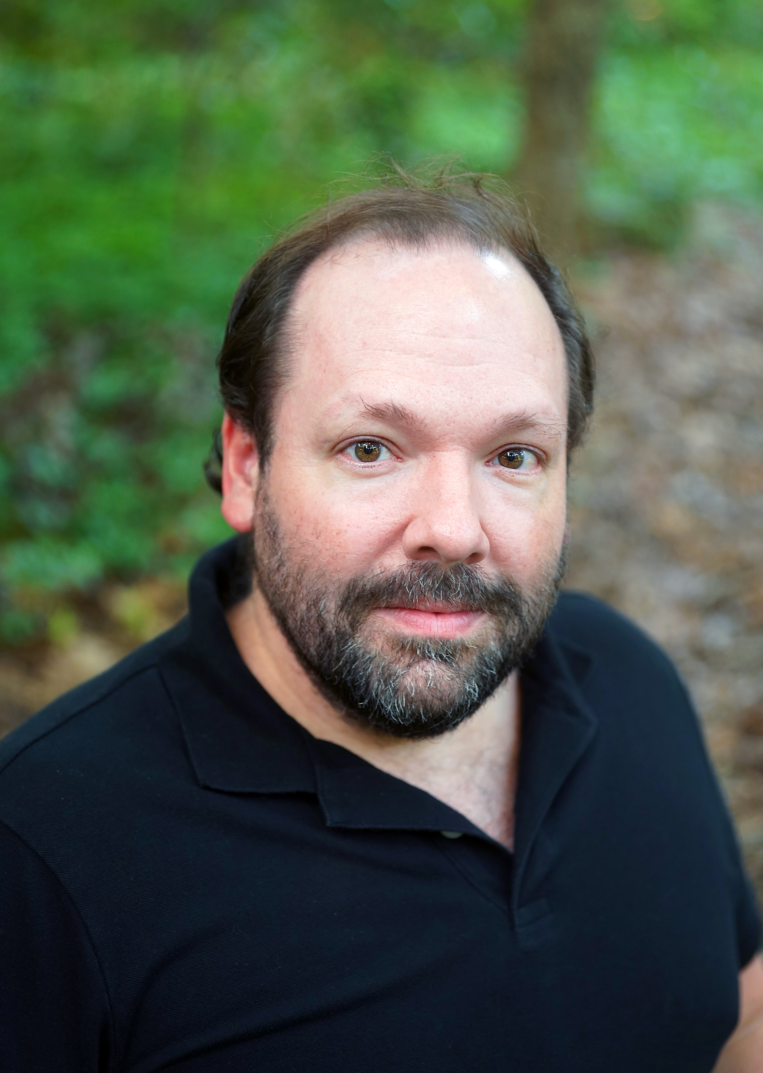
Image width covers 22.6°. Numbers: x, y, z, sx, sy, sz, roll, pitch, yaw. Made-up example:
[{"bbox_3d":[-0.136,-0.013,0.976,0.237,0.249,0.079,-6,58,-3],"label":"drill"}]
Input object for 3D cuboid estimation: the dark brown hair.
[{"bbox_3d":[0.007,-0.092,0.965,0.187,0.180,0.195,3,6,-13],"label":"dark brown hair"}]

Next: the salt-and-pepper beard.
[{"bbox_3d":[0.012,0.037,0.905,0.152,0.115,0.108,3,6,-13],"label":"salt-and-pepper beard"}]

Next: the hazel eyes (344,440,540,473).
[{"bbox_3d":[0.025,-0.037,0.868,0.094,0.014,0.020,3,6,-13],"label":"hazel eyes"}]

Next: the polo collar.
[{"bbox_3d":[-0.001,0.073,0.948,0.220,0.115,0.205,-8,19,-24],"label":"polo collar"}]

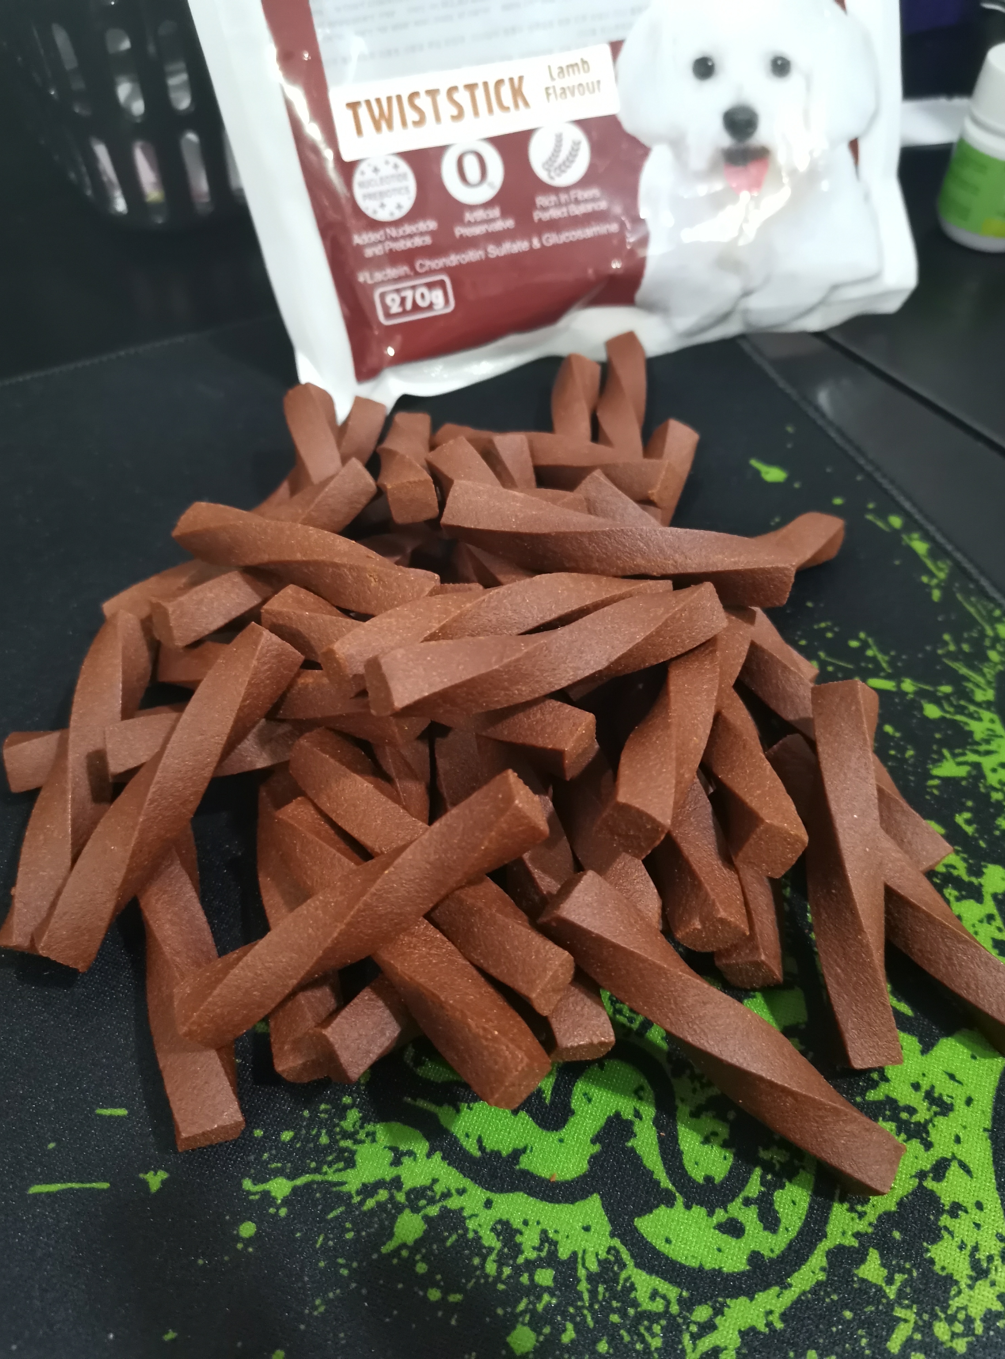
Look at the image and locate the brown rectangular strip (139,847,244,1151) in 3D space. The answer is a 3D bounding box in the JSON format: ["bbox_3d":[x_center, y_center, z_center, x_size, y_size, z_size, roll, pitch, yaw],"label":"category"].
[{"bbox_3d":[-0.057,0.049,0.182,0.013,0.013,0.064,-16,51,-11],"label":"brown rectangular strip"}]

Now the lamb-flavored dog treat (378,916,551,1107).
[{"bbox_3d":[-0.020,0.048,0.190,0.012,0.012,0.071,-35,61,-23],"label":"lamb-flavored dog treat"}]

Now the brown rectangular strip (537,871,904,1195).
[{"bbox_3d":[0.038,0.062,0.180,0.074,0.013,0.013,40,60,2],"label":"brown rectangular strip"}]

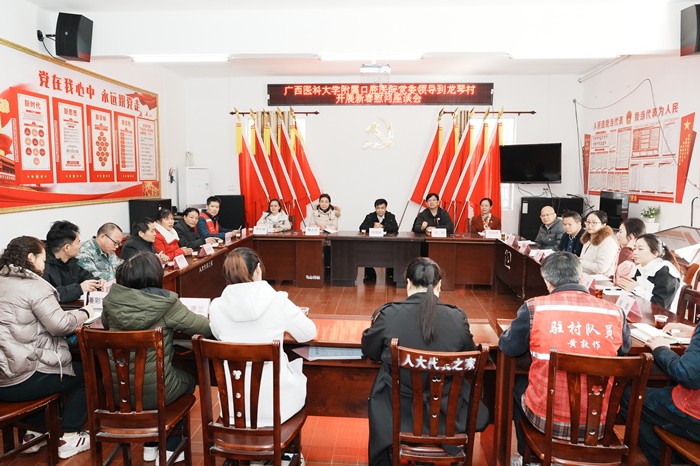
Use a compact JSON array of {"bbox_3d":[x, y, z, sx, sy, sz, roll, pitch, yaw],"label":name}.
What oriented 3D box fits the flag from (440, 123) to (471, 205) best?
[{"bbox_3d":[1.673,-1.102,8.322,0.500,1.350,0.150,1,6,5],"label":"flag"}]

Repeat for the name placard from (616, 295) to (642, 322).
[{"bbox_3d":[1.815,0.473,3.421,0.096,0.113,0.200,1,7,3],"label":"name placard"}]

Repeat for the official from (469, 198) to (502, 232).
[{"bbox_3d":[2.070,0.112,7.993,0.500,1.270,0.750,1,7,3],"label":"official"}]

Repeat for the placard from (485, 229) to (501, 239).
[{"bbox_3d":[2.037,0.021,7.450,0.210,0.115,0.090,0,6,2],"label":"placard"}]

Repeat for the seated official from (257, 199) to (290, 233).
[{"bbox_3d":[-1.158,0.112,8.046,0.520,1.230,0.720,1,6,2],"label":"seated official"}]

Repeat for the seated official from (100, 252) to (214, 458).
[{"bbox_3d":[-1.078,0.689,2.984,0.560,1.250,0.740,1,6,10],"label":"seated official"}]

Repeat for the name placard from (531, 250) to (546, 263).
[{"bbox_3d":[1.966,0.247,5.383,0.090,0.108,0.200,1,7,3],"label":"name placard"}]

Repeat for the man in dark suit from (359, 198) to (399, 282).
[{"bbox_3d":[0.448,0.123,7.915,0.570,1.260,0.760,1,6,5],"label":"man in dark suit"}]

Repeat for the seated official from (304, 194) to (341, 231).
[{"bbox_3d":[-0.416,0.055,8.112,0.530,1.320,0.760,1,7,3],"label":"seated official"}]

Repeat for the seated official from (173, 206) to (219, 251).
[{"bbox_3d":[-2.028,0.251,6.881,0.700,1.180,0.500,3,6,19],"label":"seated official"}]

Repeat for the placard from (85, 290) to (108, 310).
[{"bbox_3d":[-1.652,0.440,3.420,0.200,0.115,0.090,0,6,2],"label":"placard"}]

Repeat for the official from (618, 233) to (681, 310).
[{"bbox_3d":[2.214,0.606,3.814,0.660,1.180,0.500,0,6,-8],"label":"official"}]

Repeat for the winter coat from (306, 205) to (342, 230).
[{"bbox_3d":[-0.430,-0.105,8.209,0.560,0.660,0.420,0,6,2],"label":"winter coat"}]

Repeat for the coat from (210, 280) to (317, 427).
[{"bbox_3d":[-0.439,0.546,2.724,0.550,0.700,0.500,2,7,14],"label":"coat"}]

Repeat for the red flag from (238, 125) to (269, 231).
[{"bbox_3d":[-1.583,-0.927,8.608,0.500,1.780,0.180,1,6,5],"label":"red flag"}]

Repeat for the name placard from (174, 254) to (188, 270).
[{"bbox_3d":[-1.528,0.261,4.753,0.080,0.110,0.200,1,6,5],"label":"name placard"}]

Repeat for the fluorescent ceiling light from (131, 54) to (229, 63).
[{"bbox_3d":[-2.021,-2.080,6.255,1.220,0.080,0.090,1,6,5],"label":"fluorescent ceiling light"}]

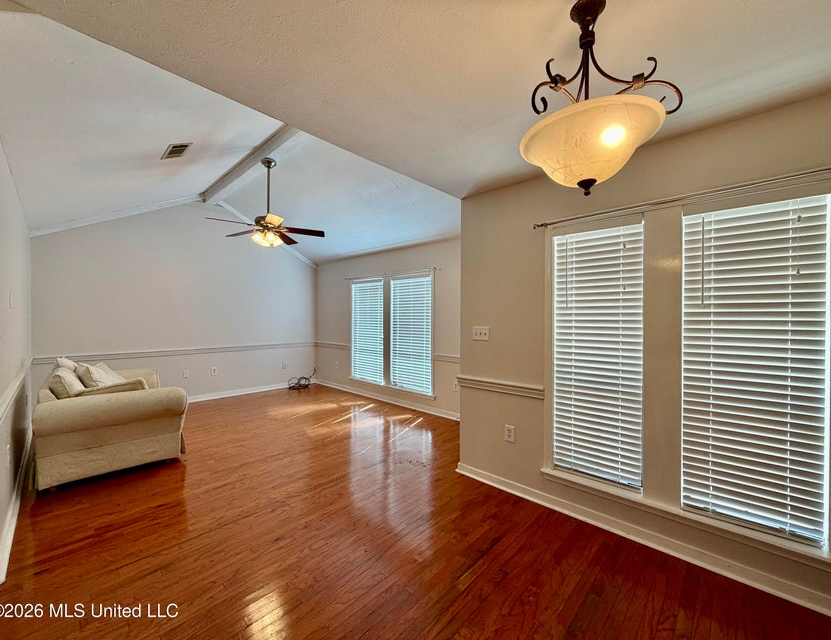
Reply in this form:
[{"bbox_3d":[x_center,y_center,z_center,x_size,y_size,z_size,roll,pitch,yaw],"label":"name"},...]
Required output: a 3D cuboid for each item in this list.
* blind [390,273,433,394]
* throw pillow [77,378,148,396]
[{"bbox_3d":[-0.070,0.217,5.236,0.859,1.706,0.063,0,0,44],"label":"blind"},{"bbox_3d":[-2.985,0.666,3.391,0.531,0.135,0.550,0,0,44],"label":"throw pillow"}]

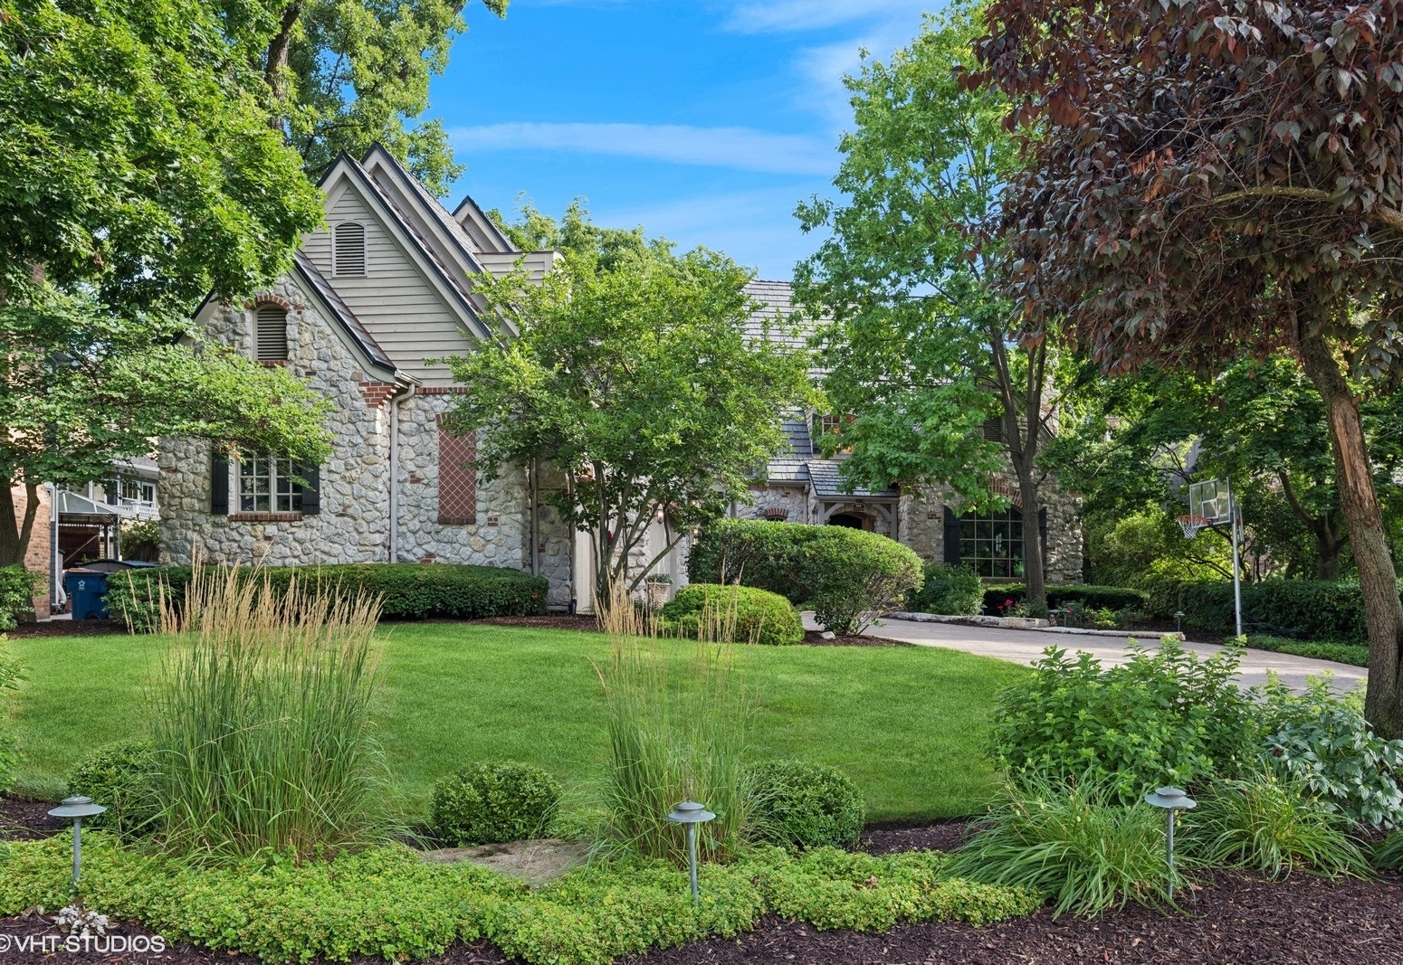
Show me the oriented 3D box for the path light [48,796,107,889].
[{"bbox_3d":[-2.571,1.507,4.310,0.208,0.430,0.208,0,-2,0],"label":"path light"}]

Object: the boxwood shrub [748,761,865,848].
[{"bbox_3d":[0.529,1.667,5.400,0.630,0.450,0.620,0,-2,0],"label":"boxwood shrub"}]

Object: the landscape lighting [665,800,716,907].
[{"bbox_3d":[-0.041,1.574,4.420,0.208,0.455,0.208,-2,-1,0],"label":"landscape lighting"}]

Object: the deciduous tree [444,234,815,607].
[{"bbox_3d":[-1.147,-0.966,16.700,5.900,6.000,5.500,0,-2,0],"label":"deciduous tree"}]

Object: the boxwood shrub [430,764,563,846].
[{"bbox_3d":[-1.064,1.667,5.420,0.670,0.440,0.640,0,-2,0],"label":"boxwood shrub"}]

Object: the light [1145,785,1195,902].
[{"bbox_3d":[2.045,1.575,4.560,0.208,0.490,0.208,0,-2,0],"label":"light"}]

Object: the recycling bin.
[{"bbox_3d":[-11.991,2.249,20.700,0.830,1.090,0.680,0,-2,0],"label":"recycling bin"}]

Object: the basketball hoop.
[{"bbox_3d":[9.647,0.886,20.500,0.600,0.470,0.480,0,-2,-2],"label":"basketball hoop"}]

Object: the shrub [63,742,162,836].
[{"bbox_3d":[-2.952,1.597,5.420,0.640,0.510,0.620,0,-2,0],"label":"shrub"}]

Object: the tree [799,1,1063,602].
[{"bbox_3d":[5.525,-3.984,23.700,6.800,13.600,6.500,0,-2,0],"label":"tree"}]

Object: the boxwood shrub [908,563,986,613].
[{"bbox_3d":[5.337,2.337,23.000,1.750,1.200,1.600,0,-2,0],"label":"boxwood shrub"}]

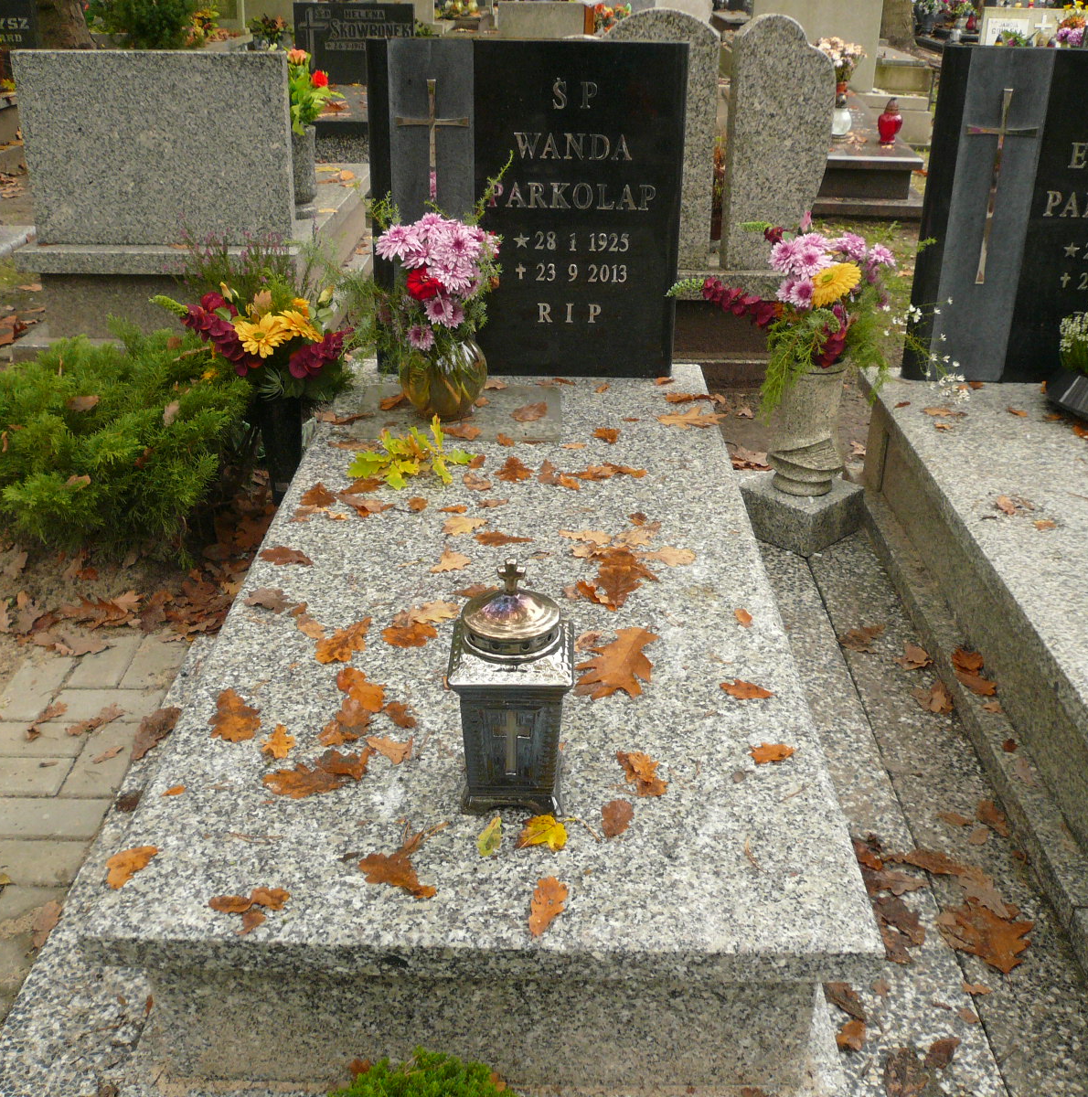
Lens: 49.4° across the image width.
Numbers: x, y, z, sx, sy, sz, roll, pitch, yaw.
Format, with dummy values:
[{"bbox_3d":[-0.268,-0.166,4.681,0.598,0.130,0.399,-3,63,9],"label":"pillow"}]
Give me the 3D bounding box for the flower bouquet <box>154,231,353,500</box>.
[{"bbox_3d":[-0.676,-0.425,2.808,0.450,0.650,0.340,1,29,0],"label":"flower bouquet"}]

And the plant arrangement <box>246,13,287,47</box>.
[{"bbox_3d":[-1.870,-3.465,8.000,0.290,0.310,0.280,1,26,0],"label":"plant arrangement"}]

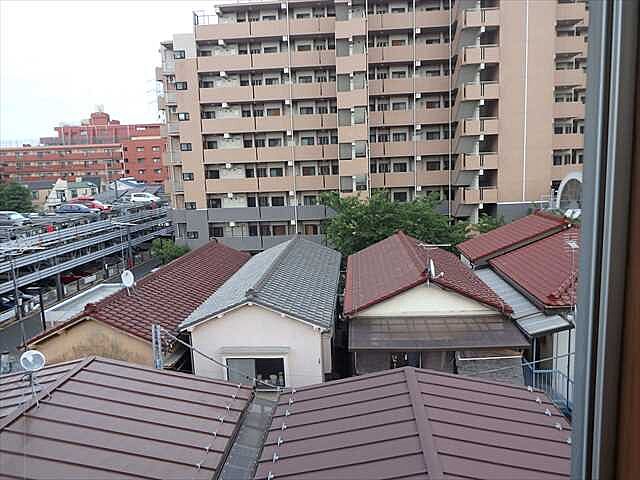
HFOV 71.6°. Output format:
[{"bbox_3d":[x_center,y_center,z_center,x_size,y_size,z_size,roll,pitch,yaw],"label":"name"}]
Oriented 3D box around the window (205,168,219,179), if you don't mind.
[{"bbox_3d":[-10.585,-6.436,43.876,1.380,1.030,0.120,-2,8,4],"label":"window"}]

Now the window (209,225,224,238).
[{"bbox_3d":[-10.603,-0.871,45.454,1.500,1.250,0.150,-1,8,5],"label":"window"}]

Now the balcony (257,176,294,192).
[{"bbox_3d":[-4.157,-5.432,43.533,3.450,1.350,1.300,-1,8,5],"label":"balcony"}]

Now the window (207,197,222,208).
[{"bbox_3d":[-10.473,-3.658,44.241,1.450,1.080,0.120,-2,8,4],"label":"window"}]

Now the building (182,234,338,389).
[{"bbox_3d":[-1.235,2.631,17.427,4.050,4.020,12.150,-2,8,4],"label":"building"}]

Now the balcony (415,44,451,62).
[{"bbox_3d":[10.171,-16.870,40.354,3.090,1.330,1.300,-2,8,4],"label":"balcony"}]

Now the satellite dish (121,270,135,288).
[{"bbox_3d":[-5.572,1.145,12.856,0.250,0.500,0.460,2,9,28],"label":"satellite dish"}]

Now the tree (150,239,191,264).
[{"bbox_3d":[-11.996,1.165,36.052,2.900,2.600,2.700,-1,8,5],"label":"tree"}]

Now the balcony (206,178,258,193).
[{"bbox_3d":[-8.518,-5.371,43.874,5.140,1.350,1.300,-1,8,5],"label":"balcony"}]

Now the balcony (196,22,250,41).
[{"bbox_3d":[-8.939,-19.426,41.900,4.996,1.350,1.300,-1,7,4],"label":"balcony"}]

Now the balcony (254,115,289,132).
[{"bbox_3d":[-4.192,-10.927,41.984,3.350,1.360,1.300,-2,8,4],"label":"balcony"}]

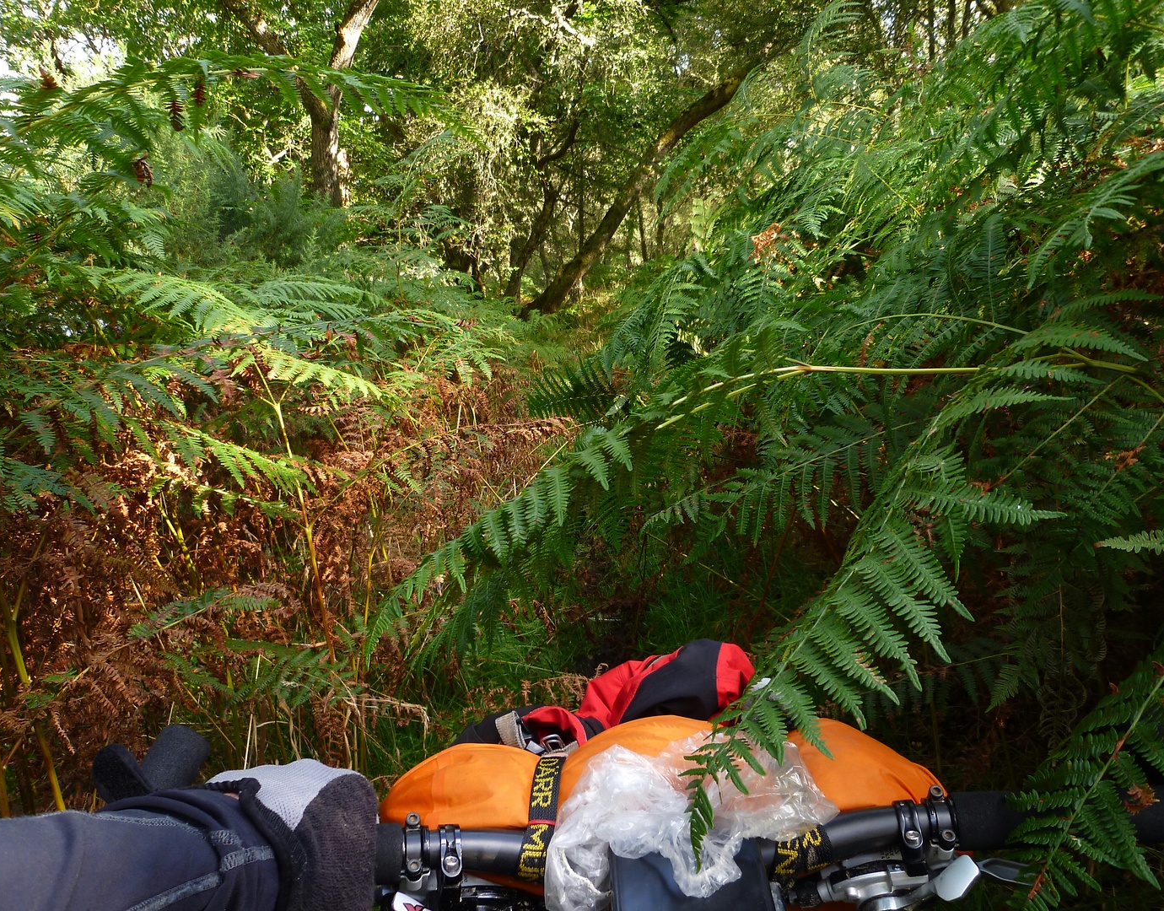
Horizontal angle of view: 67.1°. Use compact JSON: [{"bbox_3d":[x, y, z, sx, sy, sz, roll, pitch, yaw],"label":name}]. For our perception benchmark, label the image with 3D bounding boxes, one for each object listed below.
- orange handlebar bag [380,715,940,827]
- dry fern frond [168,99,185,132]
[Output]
[{"bbox_3d":[0.076,0.283,0.705,0.480,0.160,0.160,-2,12,0],"label":"orange handlebar bag"},{"bbox_3d":[-0.582,-0.489,1.260,0.025,0.046,0.016,-7,14,-23],"label":"dry fern frond"}]

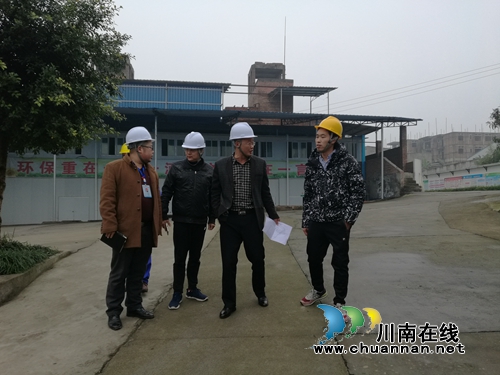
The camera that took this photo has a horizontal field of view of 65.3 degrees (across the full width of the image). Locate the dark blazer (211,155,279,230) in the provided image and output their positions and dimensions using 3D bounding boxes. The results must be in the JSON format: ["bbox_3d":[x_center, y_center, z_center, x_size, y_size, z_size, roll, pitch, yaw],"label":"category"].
[{"bbox_3d":[-0.041,0.046,3.770,0.640,0.730,0.340,0,1,-6],"label":"dark blazer"}]

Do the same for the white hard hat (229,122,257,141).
[{"bbox_3d":[-0.063,-0.549,3.750,0.280,0.160,0.220,-2,0,32],"label":"white hard hat"}]

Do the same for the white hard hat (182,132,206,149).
[{"bbox_3d":[-0.585,-0.494,4.030,0.220,0.160,0.280,0,13,27],"label":"white hard hat"}]

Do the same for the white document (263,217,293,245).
[{"bbox_3d":[0.263,0.410,3.680,0.270,0.200,0.070,24,-13,9],"label":"white document"}]

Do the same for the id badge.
[{"bbox_3d":[-0.925,0.037,3.520,0.080,0.115,0.008,-5,-5,-31],"label":"id badge"}]

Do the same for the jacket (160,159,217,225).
[{"bbox_3d":[-0.634,0.042,4.070,0.560,0.680,0.330,0,1,-13],"label":"jacket"}]

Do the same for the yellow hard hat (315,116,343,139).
[{"bbox_3d":[0.757,-0.582,3.660,0.280,0.160,0.220,16,-8,-31],"label":"yellow hard hat"}]

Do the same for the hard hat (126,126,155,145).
[{"bbox_3d":[-1.030,-0.496,3.650,0.280,0.160,0.220,-8,2,-8],"label":"hard hat"}]

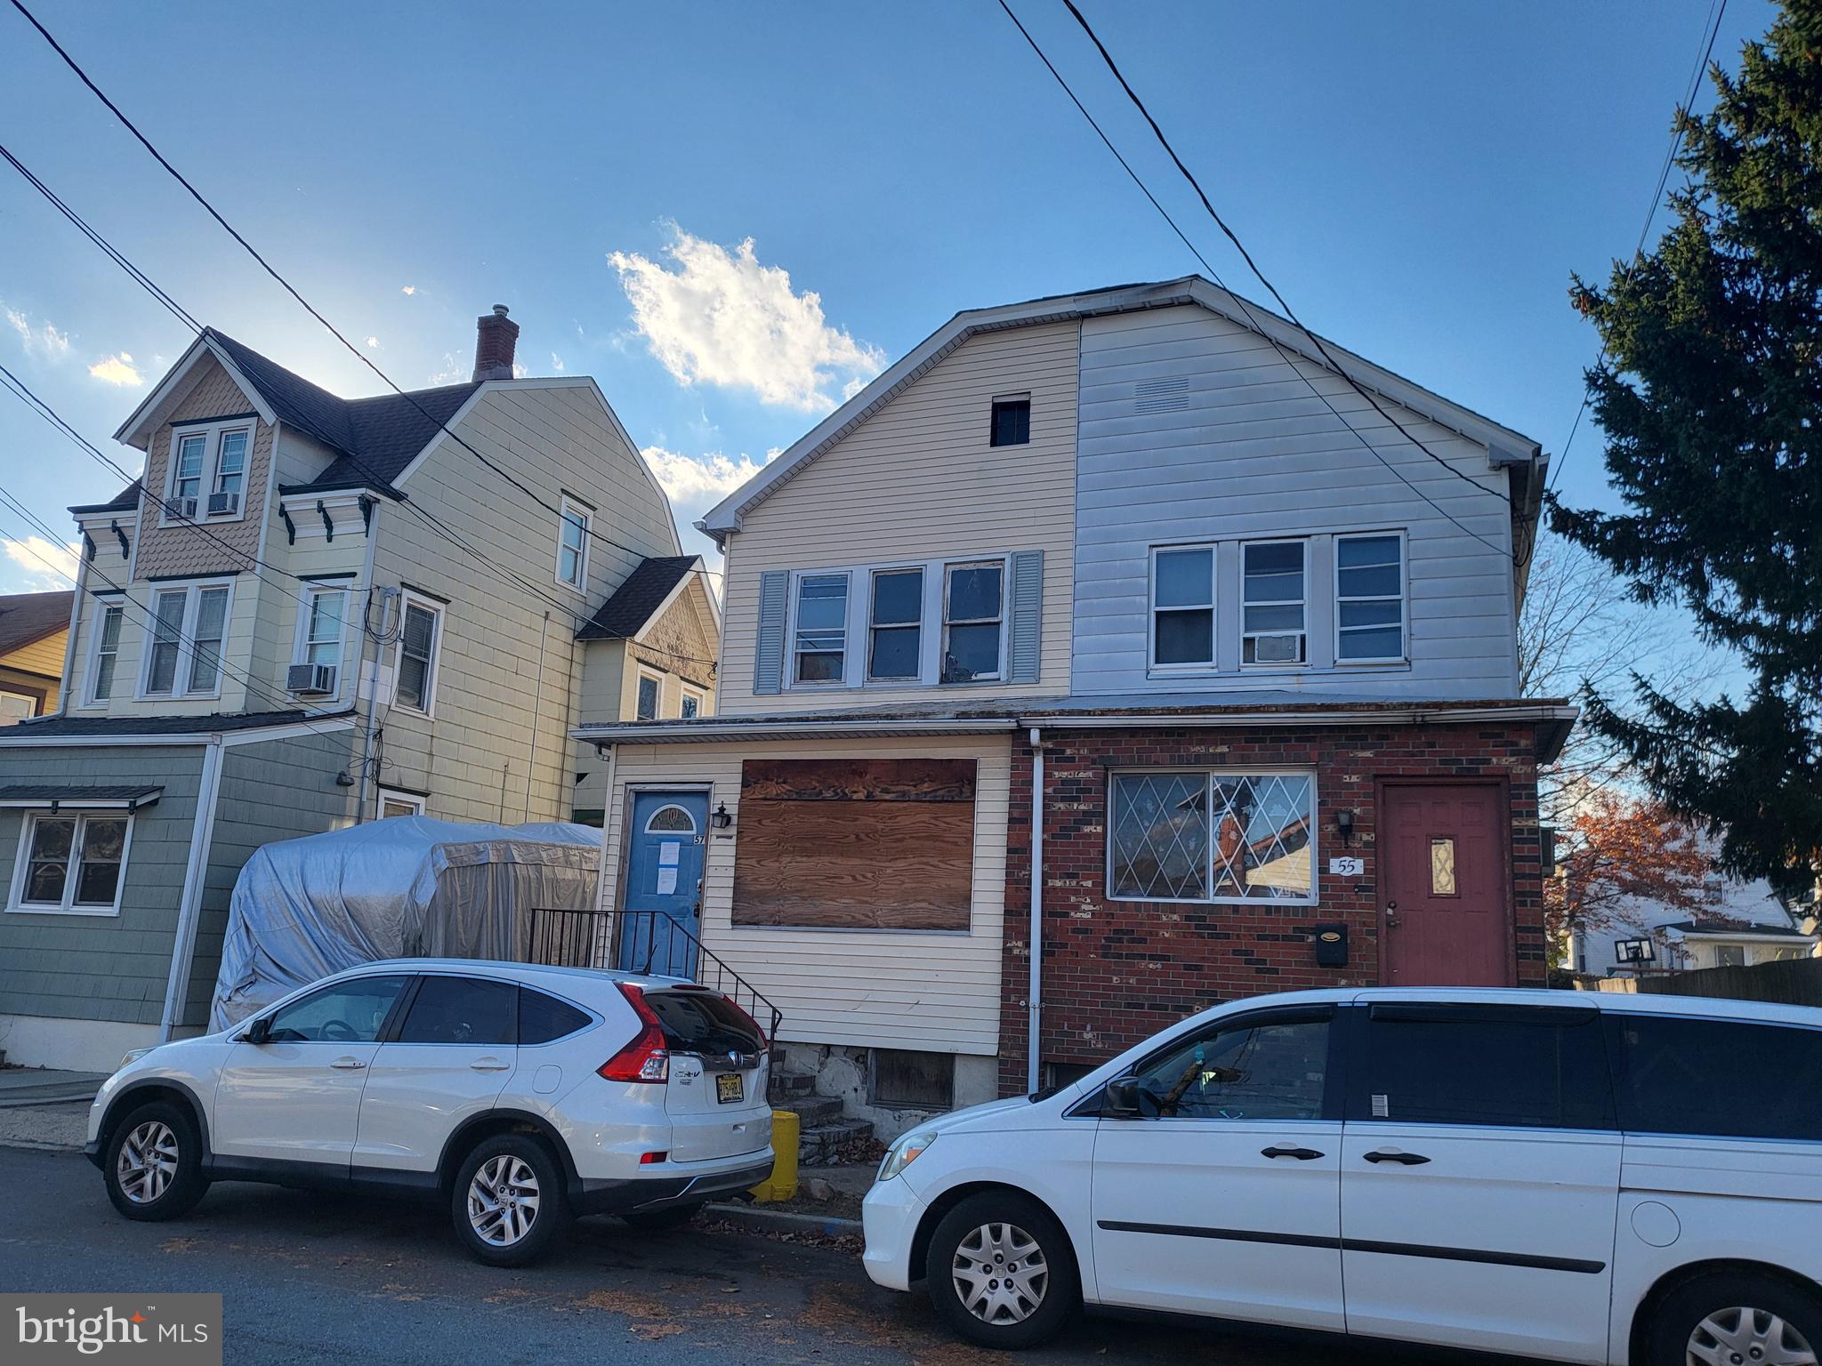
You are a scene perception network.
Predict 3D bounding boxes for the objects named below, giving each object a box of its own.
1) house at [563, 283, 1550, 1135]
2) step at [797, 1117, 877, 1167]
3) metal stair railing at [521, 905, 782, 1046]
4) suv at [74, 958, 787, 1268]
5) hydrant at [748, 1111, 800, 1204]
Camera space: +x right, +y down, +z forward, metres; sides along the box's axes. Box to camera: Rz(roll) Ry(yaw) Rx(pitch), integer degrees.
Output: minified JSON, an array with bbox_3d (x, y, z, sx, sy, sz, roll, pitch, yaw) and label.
[{"bbox_3d":[2.934,0.747,17.423,9.400,9.130,11.000,-2,-13,22],"label":"house"},{"bbox_3d":[-0.723,3.982,11.914,0.360,0.240,1.150,-2,-13,22],"label":"step"},{"bbox_3d":[-2.189,2.974,12.786,2.740,1.630,1.050,-2,-13,22],"label":"metal stair railing"},{"bbox_3d":[-3.184,2.701,9.114,4.560,1.660,1.880,-2,-13,18],"label":"suv"},{"bbox_3d":[-0.954,3.362,9.724,0.360,0.570,0.360,3,-12,1],"label":"hydrant"}]

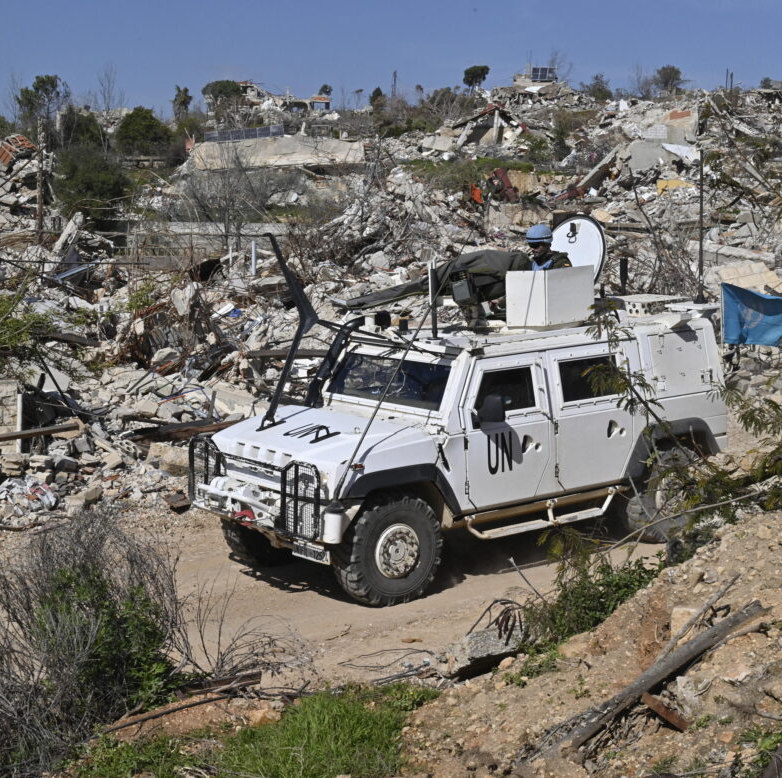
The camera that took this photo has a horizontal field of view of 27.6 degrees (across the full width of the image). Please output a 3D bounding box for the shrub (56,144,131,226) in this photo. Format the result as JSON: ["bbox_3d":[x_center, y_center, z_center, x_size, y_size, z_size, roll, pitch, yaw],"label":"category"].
[{"bbox_3d":[-12.757,-8.697,68.000,3.248,3.504,3.086,-2,9,-10],"label":"shrub"}]

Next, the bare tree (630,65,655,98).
[{"bbox_3d":[22.829,-27.977,145.000,2.369,3.190,2.132,1,9,9],"label":"bare tree"}]

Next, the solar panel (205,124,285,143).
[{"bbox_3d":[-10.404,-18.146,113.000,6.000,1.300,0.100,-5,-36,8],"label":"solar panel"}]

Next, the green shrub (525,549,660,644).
[{"bbox_3d":[1.456,1.500,11.500,0.934,0.659,0.747,0,9,7],"label":"green shrub"}]

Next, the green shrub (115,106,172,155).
[{"bbox_3d":[-14.253,-14.860,92.000,3.238,2.949,3.076,-2,9,-8],"label":"green shrub"}]

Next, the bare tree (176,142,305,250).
[{"bbox_3d":[-5.499,-6.896,57.000,4.514,4.012,4.062,-2,9,-5],"label":"bare tree"}]

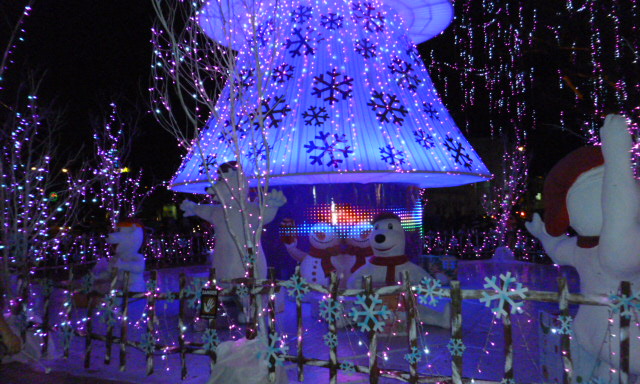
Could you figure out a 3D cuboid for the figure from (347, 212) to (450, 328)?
[{"bbox_3d":[0.957,0.959,6.650,1.350,1.380,1.100,-3,-1,18],"label":"figure"}]

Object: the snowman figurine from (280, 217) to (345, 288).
[{"bbox_3d":[-0.118,1.145,8.700,1.050,1.170,0.650,-3,-1,0],"label":"snowman figurine"}]

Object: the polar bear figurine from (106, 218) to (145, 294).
[{"bbox_3d":[-3.585,1.203,9.350,1.000,1.380,1.200,-2,-1,-18],"label":"polar bear figurine"}]

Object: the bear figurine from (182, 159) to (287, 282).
[{"bbox_3d":[-1.161,0.676,6.950,0.900,2.140,1.300,-2,-1,-41],"label":"bear figurine"}]

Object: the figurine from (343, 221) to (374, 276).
[{"bbox_3d":[0.748,1.117,8.700,0.850,1.150,0.650,-3,-1,0],"label":"figurine"}]

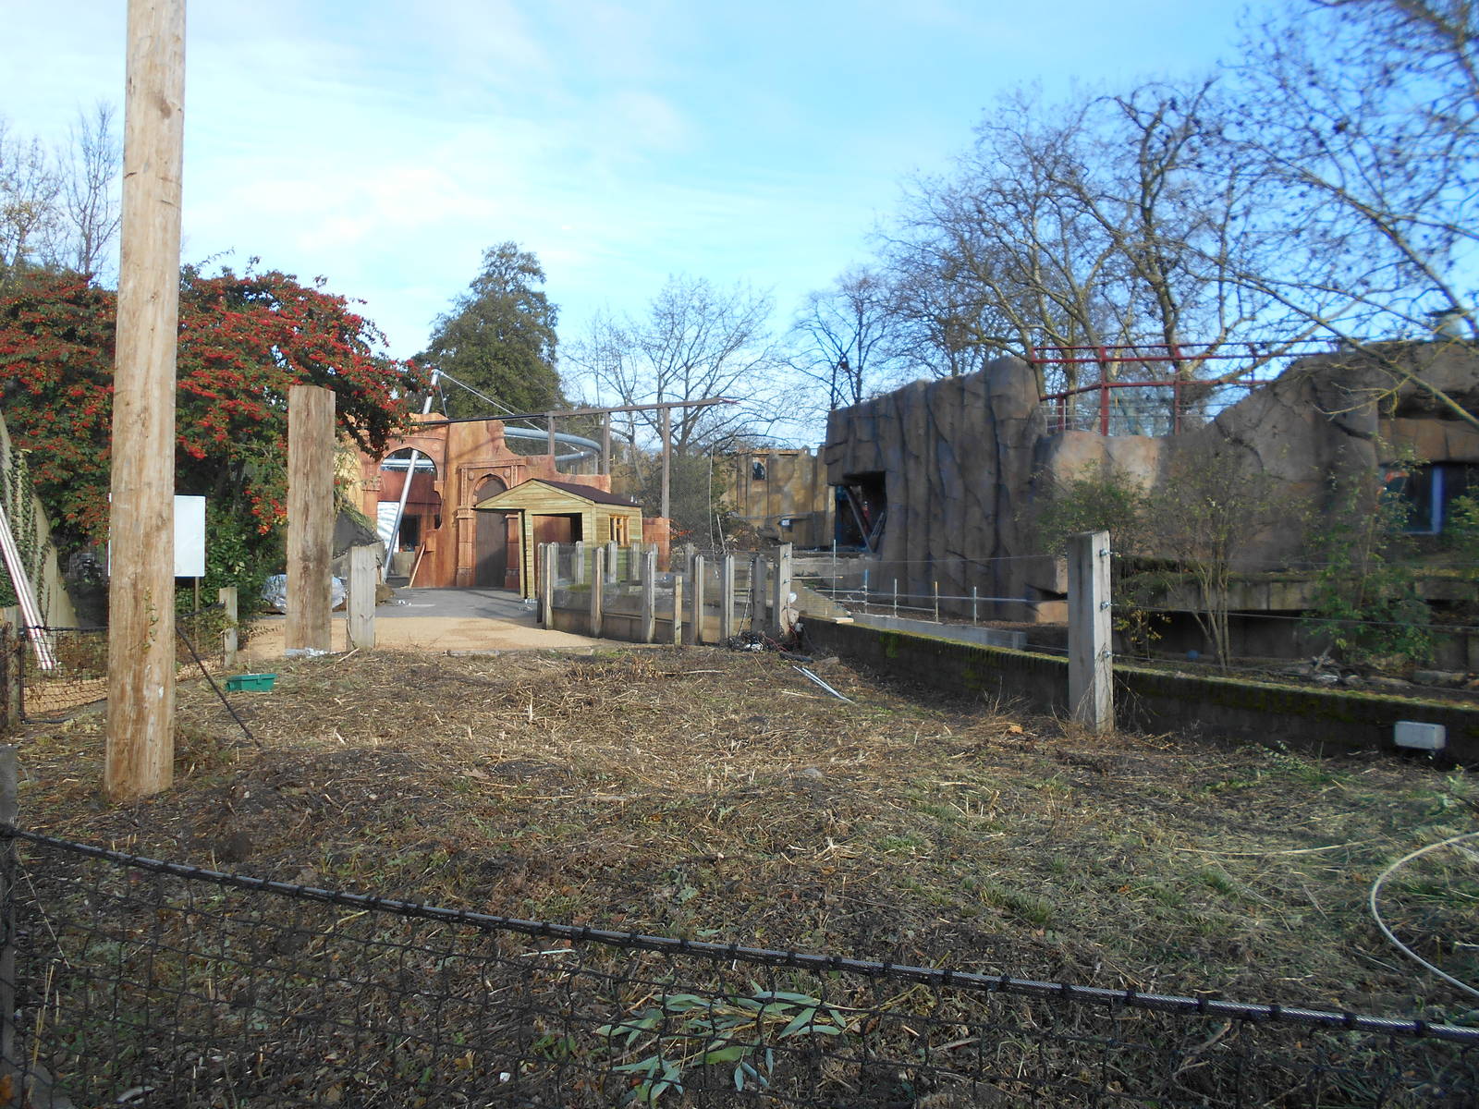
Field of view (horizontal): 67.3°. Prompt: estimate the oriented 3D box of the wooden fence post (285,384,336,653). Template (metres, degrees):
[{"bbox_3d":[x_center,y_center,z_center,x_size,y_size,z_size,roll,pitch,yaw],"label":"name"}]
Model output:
[{"bbox_3d":[-4.862,-0.406,12.600,0.500,3.027,0.350,0,-1,-21],"label":"wooden fence post"}]

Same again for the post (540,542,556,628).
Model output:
[{"bbox_3d":[-2.909,0.479,16.900,0.150,1.292,0.150,-1,-1,35],"label":"post"}]

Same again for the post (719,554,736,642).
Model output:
[{"bbox_3d":[-0.147,0.549,13.900,0.140,1.120,0.150,0,0,-25],"label":"post"}]

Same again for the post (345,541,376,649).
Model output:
[{"bbox_3d":[-4.415,0.507,13.000,0.280,1.217,0.160,1,-1,-35],"label":"post"}]

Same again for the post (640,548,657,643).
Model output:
[{"bbox_3d":[-1.135,0.520,13.900,0.140,1.170,0.150,0,0,-25],"label":"post"}]

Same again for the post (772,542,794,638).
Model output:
[{"bbox_3d":[0.542,0.449,13.700,0.160,1.180,0.210,0,0,-19],"label":"post"}]

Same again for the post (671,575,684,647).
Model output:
[{"bbox_3d":[-0.841,0.785,15.400,0.100,0.961,0.080,0,-1,20],"label":"post"}]

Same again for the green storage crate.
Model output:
[{"bbox_3d":[-3.999,1.051,9.100,0.240,0.135,0.340,0,0,40],"label":"green storage crate"}]

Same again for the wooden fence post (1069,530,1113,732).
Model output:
[{"bbox_3d":[2.403,0.526,7.600,0.160,1.360,0.260,0,-1,-22],"label":"wooden fence post"}]

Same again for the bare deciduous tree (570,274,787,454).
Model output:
[{"bbox_3d":[-2.850,-6.200,55.000,10.300,14.700,9.500,0,0,0],"label":"bare deciduous tree"}]

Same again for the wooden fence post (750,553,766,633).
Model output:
[{"bbox_3d":[0.292,0.626,16.500,0.150,1.201,0.150,-1,-1,35],"label":"wooden fence post"}]

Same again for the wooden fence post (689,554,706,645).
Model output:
[{"bbox_3d":[-0.592,0.649,15.800,0.150,1.282,0.150,-1,-1,35],"label":"wooden fence post"}]

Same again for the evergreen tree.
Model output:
[{"bbox_3d":[-11.104,-6.527,50.000,6.600,15.186,6.600,0,-1,0],"label":"evergreen tree"}]

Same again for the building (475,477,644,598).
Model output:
[{"bbox_3d":[-5.060,-0.440,31.400,3.350,3.200,3.700,0,0,12],"label":"building"}]

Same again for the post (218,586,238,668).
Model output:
[{"bbox_3d":[-4.971,0.713,10.800,0.140,0.800,0.140,0,0,-20],"label":"post"}]

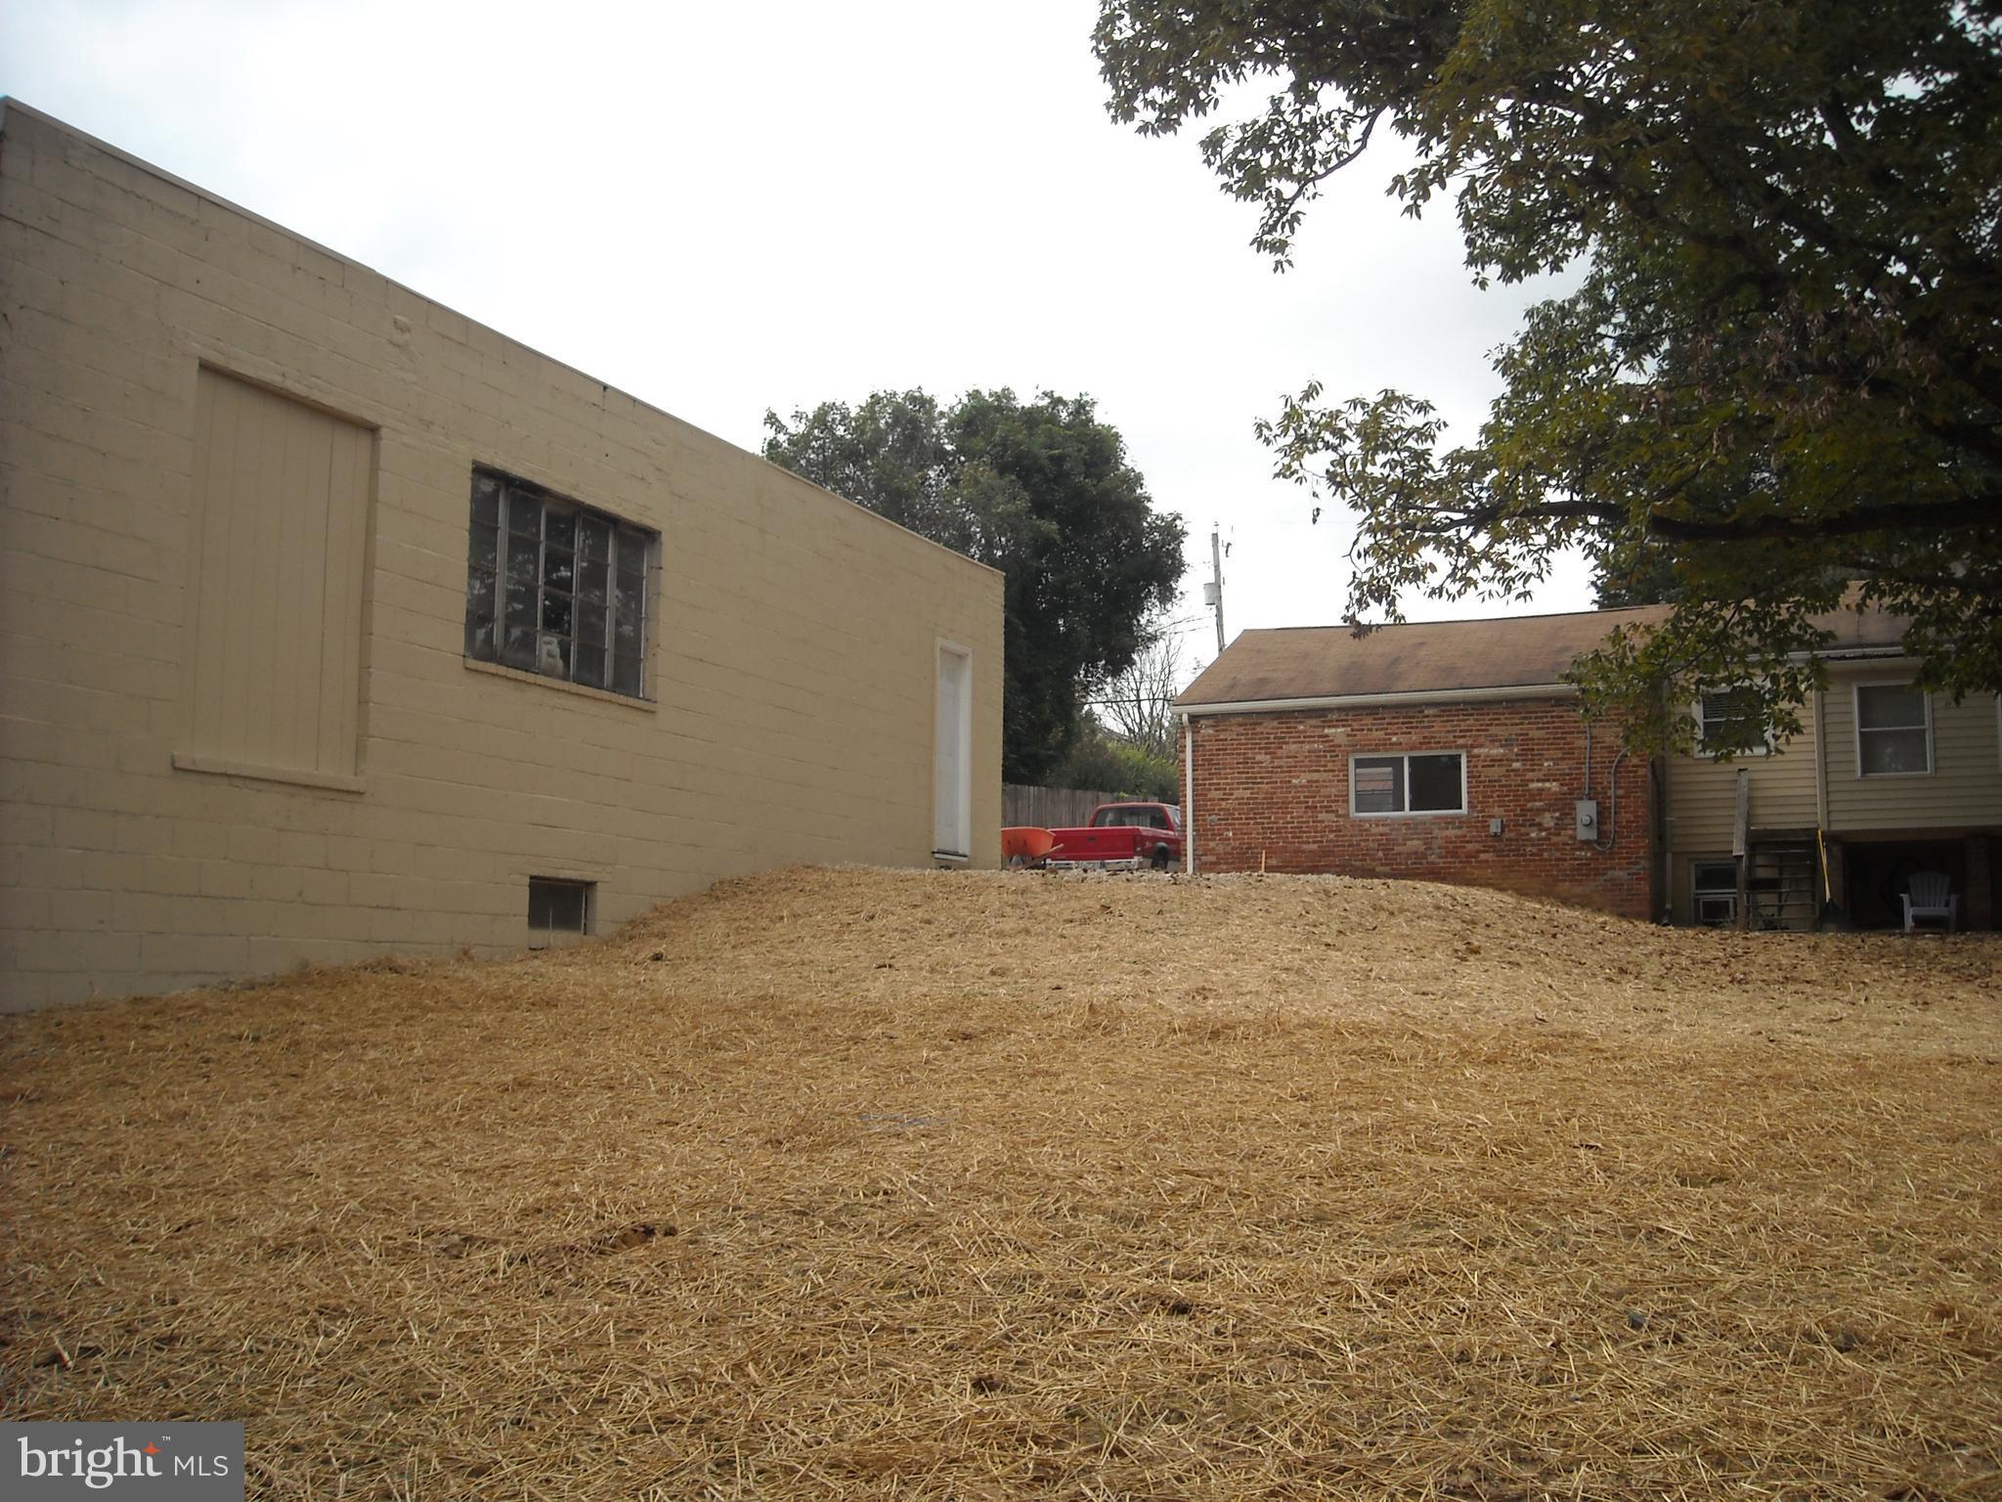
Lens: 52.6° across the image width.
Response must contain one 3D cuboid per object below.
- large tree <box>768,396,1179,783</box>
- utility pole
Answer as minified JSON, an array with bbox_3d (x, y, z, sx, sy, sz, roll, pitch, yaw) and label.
[{"bbox_3d":[-0.716,-2.078,40.549,8.800,10.530,8.000,0,-7,0],"label":"large tree"},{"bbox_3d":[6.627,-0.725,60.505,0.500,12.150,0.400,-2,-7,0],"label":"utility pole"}]

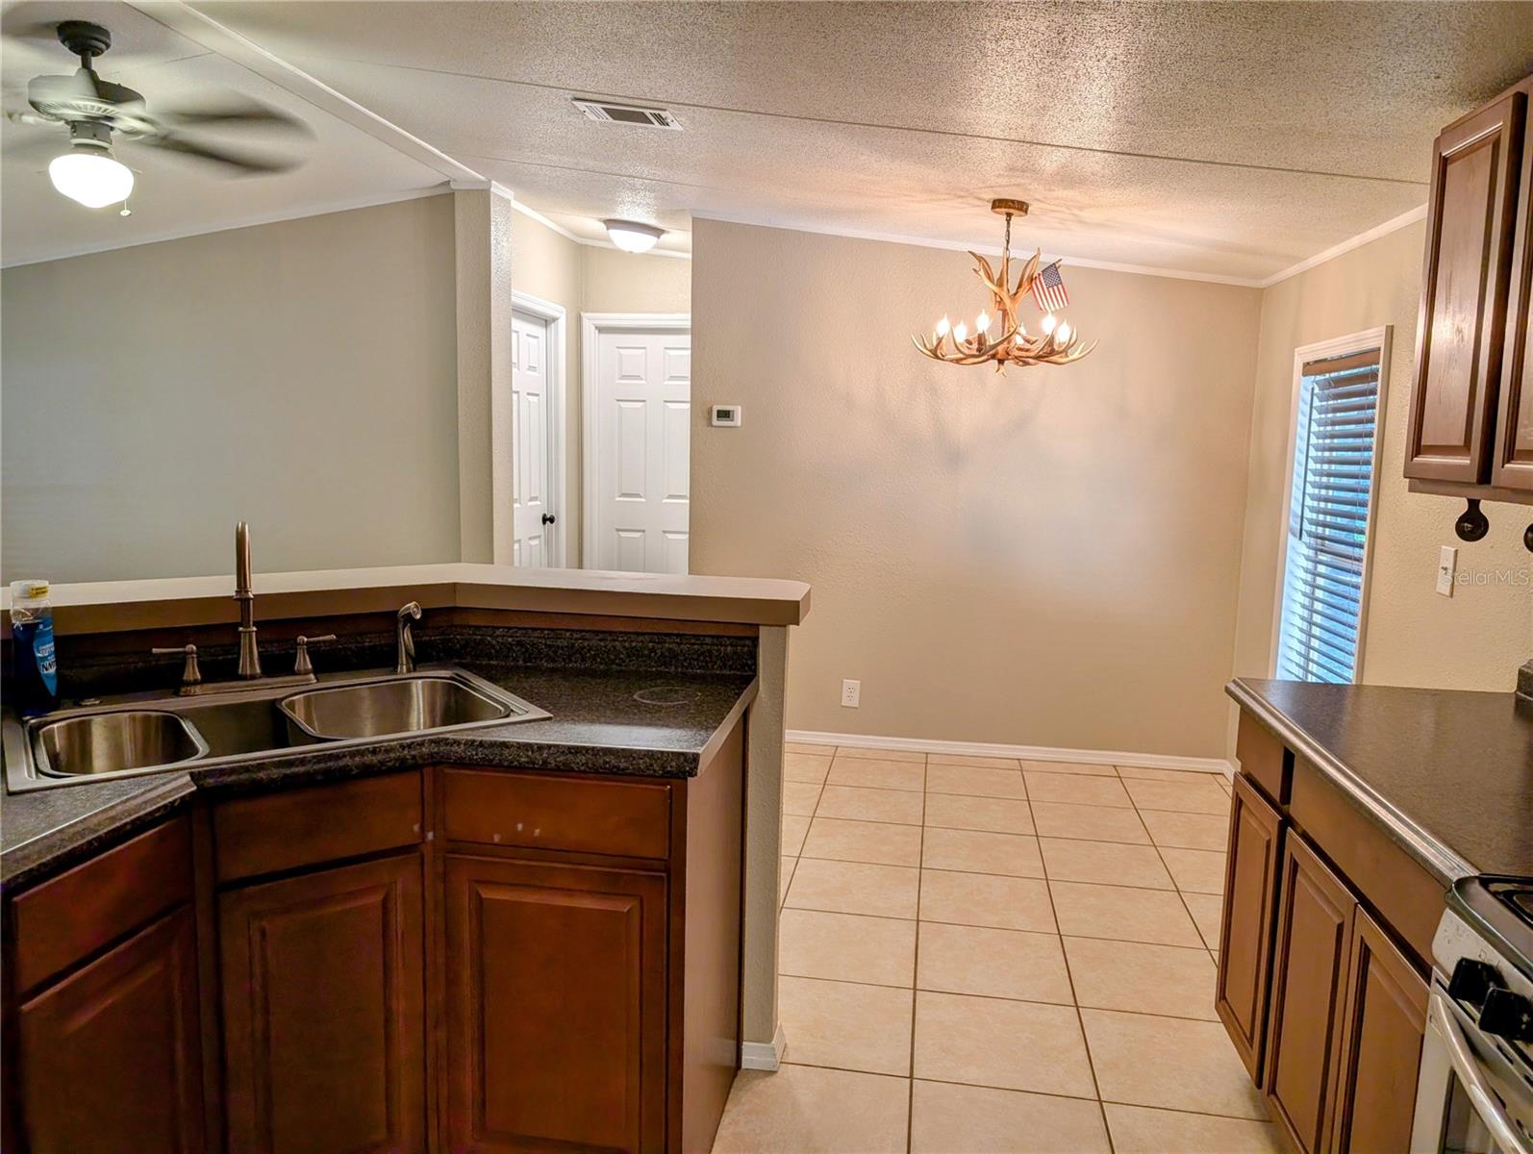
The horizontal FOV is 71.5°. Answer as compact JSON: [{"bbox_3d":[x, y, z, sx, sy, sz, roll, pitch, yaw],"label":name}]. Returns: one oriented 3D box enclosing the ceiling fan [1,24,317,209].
[{"bbox_3d":[-1.907,-1.292,2.998,1.240,0.495,1.240,3,7,9],"label":"ceiling fan"}]

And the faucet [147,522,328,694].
[{"bbox_3d":[-0.981,0.061,2.029,0.335,0.335,0.255,-3,9,-32],"label":"faucet"}]

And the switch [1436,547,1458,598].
[{"bbox_3d":[1.746,-0.014,2.734,0.012,0.118,0.072,3,7,9],"label":"switch"}]

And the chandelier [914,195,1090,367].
[{"bbox_3d":[0.847,-1.018,3.775,0.650,0.595,0.650,3,7,9],"label":"chandelier"}]

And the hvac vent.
[{"bbox_3d":[-0.422,-1.429,3.285,0.302,0.014,0.200,10,8,8],"label":"hvac vent"}]

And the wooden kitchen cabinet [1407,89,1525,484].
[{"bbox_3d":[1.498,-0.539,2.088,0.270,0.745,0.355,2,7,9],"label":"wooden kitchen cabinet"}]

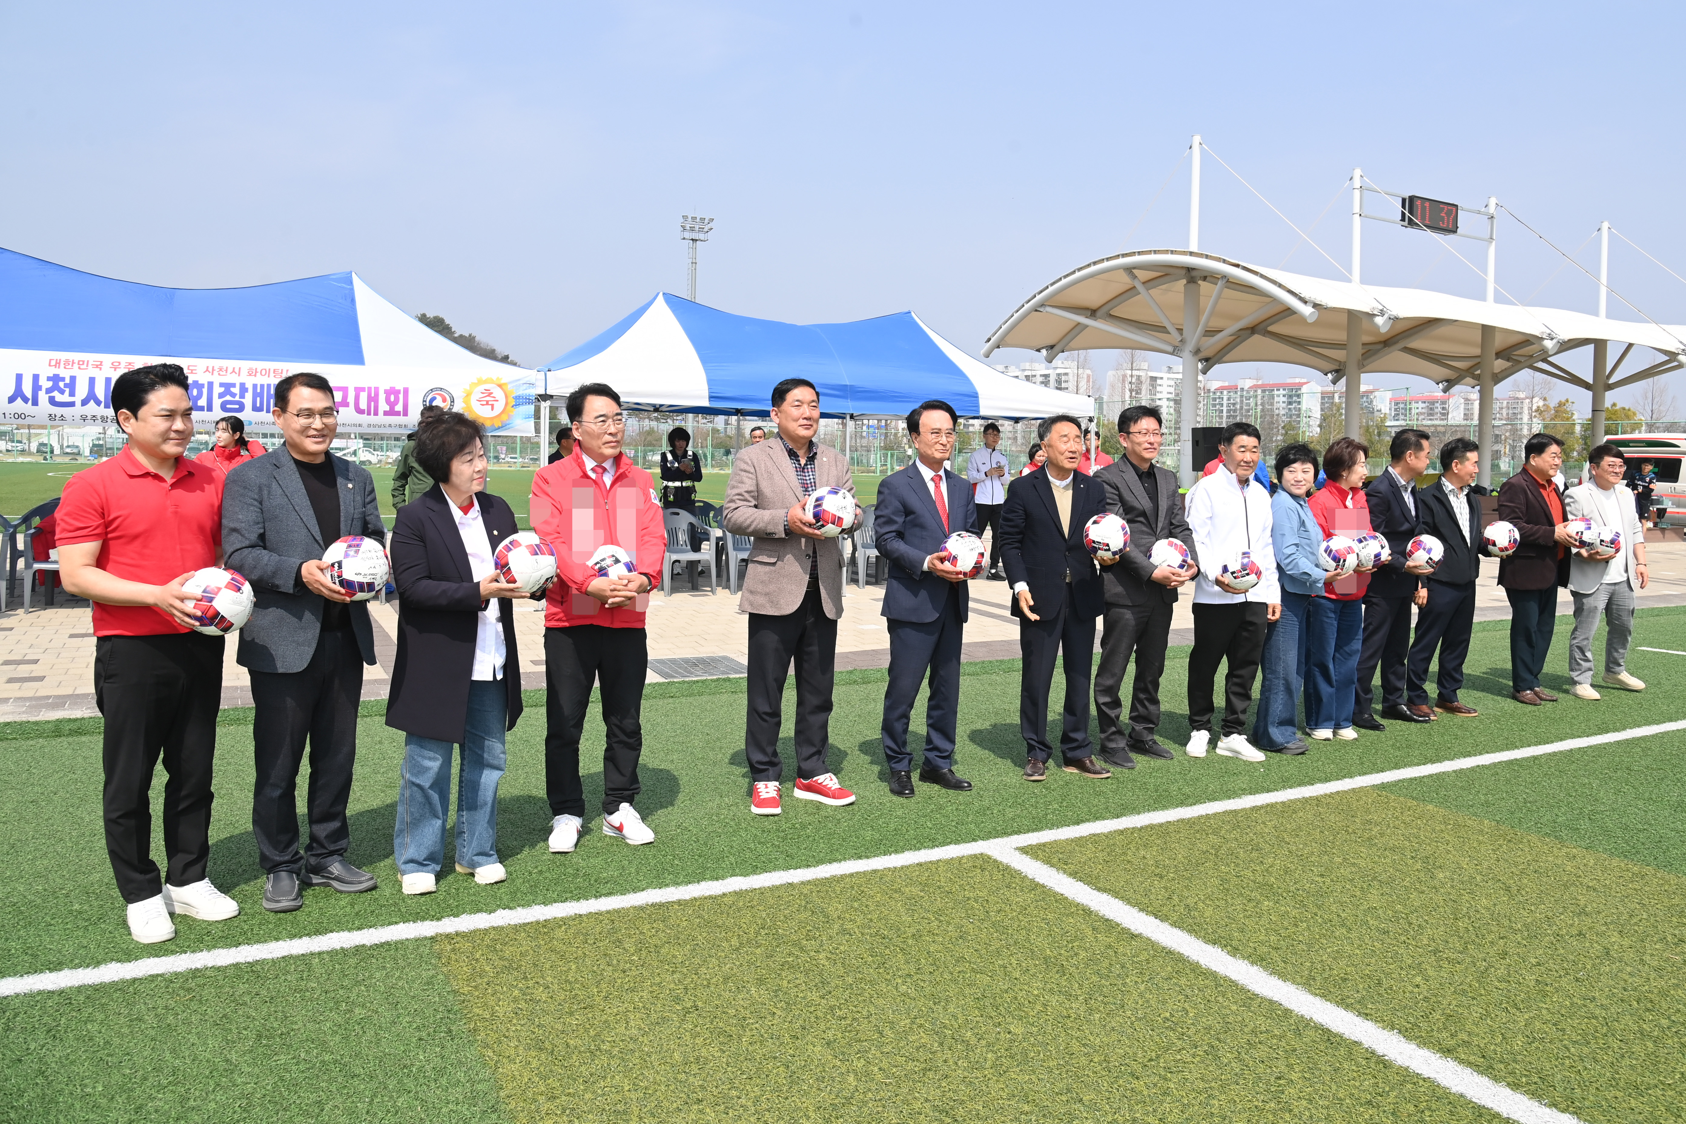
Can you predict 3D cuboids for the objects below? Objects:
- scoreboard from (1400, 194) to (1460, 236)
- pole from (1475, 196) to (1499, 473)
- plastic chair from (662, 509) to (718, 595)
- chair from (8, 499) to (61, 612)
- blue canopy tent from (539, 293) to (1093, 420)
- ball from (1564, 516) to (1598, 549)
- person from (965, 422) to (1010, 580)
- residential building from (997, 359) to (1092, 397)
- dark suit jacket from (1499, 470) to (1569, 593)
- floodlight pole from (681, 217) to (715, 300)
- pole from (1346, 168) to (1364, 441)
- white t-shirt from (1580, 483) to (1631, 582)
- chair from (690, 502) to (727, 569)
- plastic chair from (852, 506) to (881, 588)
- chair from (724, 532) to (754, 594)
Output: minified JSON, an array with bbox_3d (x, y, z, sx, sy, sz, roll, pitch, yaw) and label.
[{"bbox_3d":[13.574,-8.017,26.000,1.600,0.690,0.320,-2,5,-27],"label":"scoreboard"},{"bbox_3d":[15.418,-4.852,26.912,0.320,7.600,0.320,-3,5,-27],"label":"pole"},{"bbox_3d":[-1.541,-0.098,11.037,0.560,0.810,0.560,-1,6,-22],"label":"plastic chair"},{"bbox_3d":[-6.329,-0.075,9.100,0.570,0.820,0.570,-1,5,-25],"label":"chair"},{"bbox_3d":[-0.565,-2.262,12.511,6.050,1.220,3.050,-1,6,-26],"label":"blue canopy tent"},{"bbox_3d":[4.869,-0.188,7.400,0.218,0.218,0.218,-2,6,-27],"label":"ball"},{"bbox_3d":[1.706,-0.712,13.090,0.520,1.780,0.380,0,5,-14],"label":"person"},{"bbox_3d":[75.451,-59.216,455.000,50.000,42.000,12.000,5,6,39],"label":"residential building"},{"bbox_3d":[4.579,-0.205,7.450,0.520,0.790,0.420,-3,6,-36],"label":"dark suit jacket"},{"bbox_3d":[-14.618,-21.457,112.046,3.200,25.500,1.400,-3,6,-38],"label":"floodlight pole"},{"bbox_3d":[10.974,-4.565,24.239,0.300,7.600,0.300,-1,6,-26],"label":"pole"},{"bbox_3d":[5.085,-0.193,7.500,0.450,0.700,0.260,1,5,-3],"label":"white t-shirt"},{"bbox_3d":[-1.618,-0.287,12.900,0.570,0.820,0.570,-1,5,-17],"label":"chair"},{"bbox_3d":[0.339,-0.149,11.984,0.550,0.810,0.550,-1,6,-22],"label":"plastic chair"},{"bbox_3d":[-0.958,-0.093,11.350,0.570,0.820,0.570,-1,5,-23],"label":"chair"}]

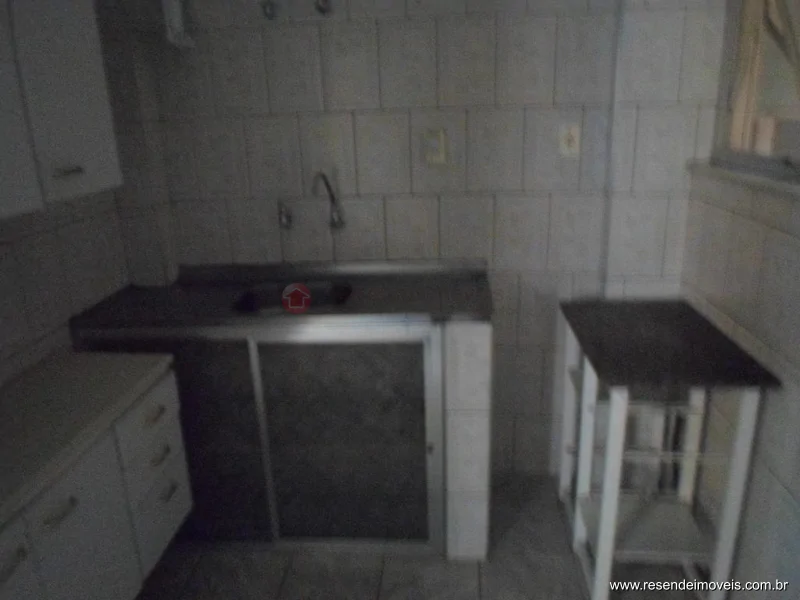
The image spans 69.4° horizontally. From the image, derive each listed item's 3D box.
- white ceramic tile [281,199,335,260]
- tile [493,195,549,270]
[{"bbox_3d":[-0.356,-0.257,2.224,0.203,0.278,0.010,0,16,5],"label":"white ceramic tile"},{"bbox_3d":[0.454,-0.254,2.165,0.201,0.296,0.010,-1,16,4],"label":"tile"}]

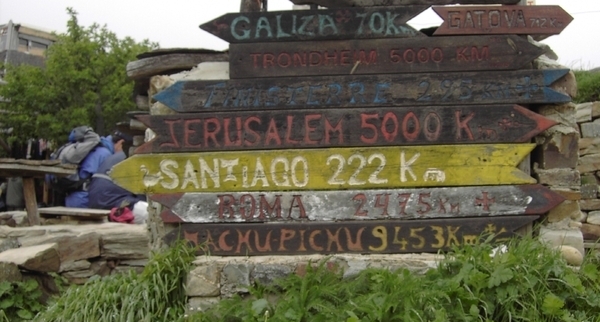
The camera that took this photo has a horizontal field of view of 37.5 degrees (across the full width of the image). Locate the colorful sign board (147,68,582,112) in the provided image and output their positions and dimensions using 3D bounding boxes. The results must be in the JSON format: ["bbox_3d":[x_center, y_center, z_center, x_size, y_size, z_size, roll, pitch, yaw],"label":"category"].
[{"bbox_3d":[0.315,-0.356,4.522,2.136,0.166,0.040,-2,0,-2],"label":"colorful sign board"}]

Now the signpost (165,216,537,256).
[{"bbox_3d":[0.263,0.384,4.520,1.921,0.158,0.040,-1,0,-2],"label":"signpost"}]

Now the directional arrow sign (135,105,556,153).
[{"bbox_3d":[0.238,-0.164,4.519,2.155,0.191,0.040,-2,0,-2],"label":"directional arrow sign"}]

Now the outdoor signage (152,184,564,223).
[{"bbox_3d":[0.299,0.217,4.522,2.105,0.153,0.040,-1,0,-2],"label":"outdoor signage"}]

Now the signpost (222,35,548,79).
[{"bbox_3d":[0.448,-0.530,4.528,1.613,0.176,0.040,-2,0,-3],"label":"signpost"}]

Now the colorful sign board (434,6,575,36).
[{"bbox_3d":[1.048,-0.724,4.554,0.729,0.149,0.040,0,0,-2],"label":"colorful sign board"}]

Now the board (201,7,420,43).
[{"bbox_3d":[0.069,-0.697,4.512,1.165,0.155,0.040,-2,0,-3],"label":"board"}]

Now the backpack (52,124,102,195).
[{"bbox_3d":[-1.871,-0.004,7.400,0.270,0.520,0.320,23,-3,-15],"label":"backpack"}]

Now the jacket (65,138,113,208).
[{"bbox_3d":[-1.754,0.105,7.400,0.450,0.600,0.480,-1,0,-12],"label":"jacket"}]

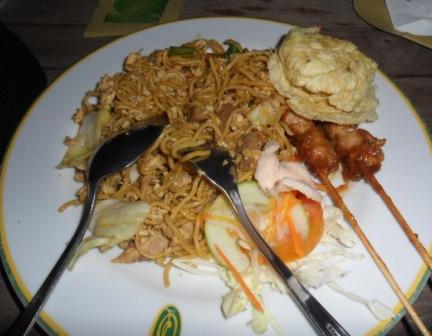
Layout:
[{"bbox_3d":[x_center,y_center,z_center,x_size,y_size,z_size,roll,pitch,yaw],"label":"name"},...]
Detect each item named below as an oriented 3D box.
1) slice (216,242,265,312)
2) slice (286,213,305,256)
[{"bbox_3d":[0.012,0.058,0.185,0.004,0.003,0.040,-32,73,-18],"label":"slice"},{"bbox_3d":[0.043,0.036,0.191,0.004,0.003,0.023,-10,66,-4],"label":"slice"}]

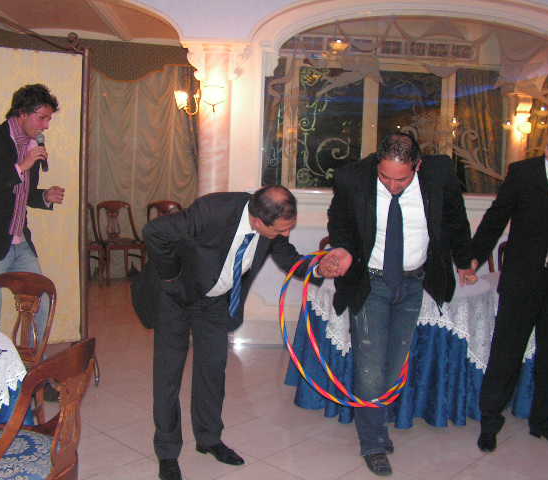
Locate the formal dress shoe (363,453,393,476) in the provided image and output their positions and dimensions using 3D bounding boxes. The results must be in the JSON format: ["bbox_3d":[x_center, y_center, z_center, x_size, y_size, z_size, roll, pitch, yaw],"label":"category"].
[{"bbox_3d":[0.511,1.068,3.355,0.108,0.110,0.285,1,6,-11],"label":"formal dress shoe"}]

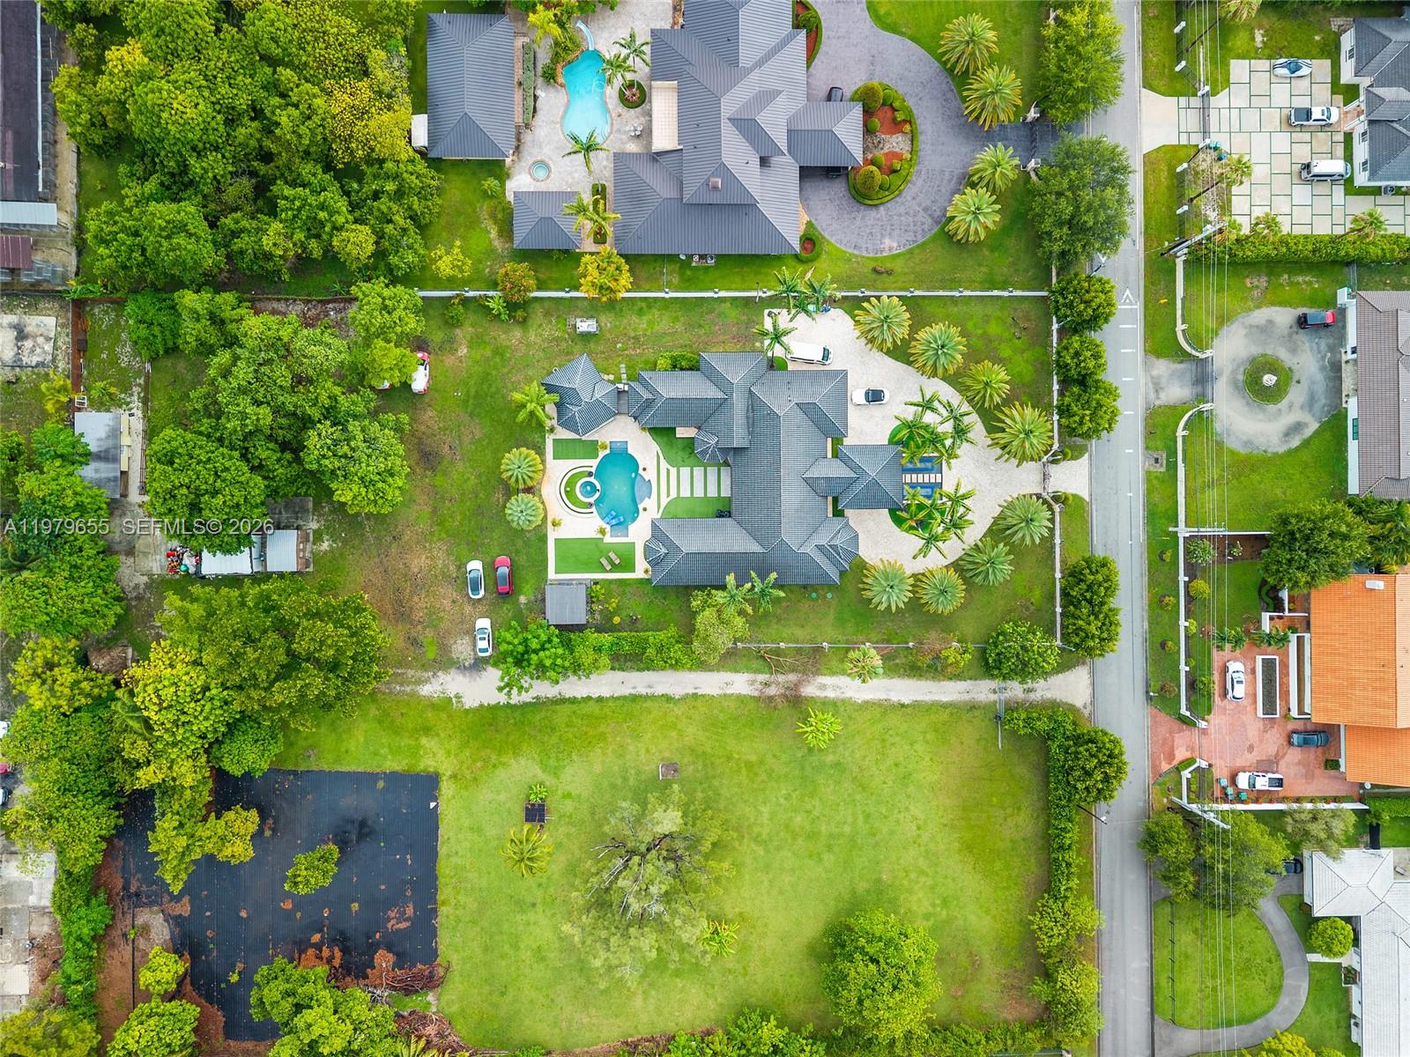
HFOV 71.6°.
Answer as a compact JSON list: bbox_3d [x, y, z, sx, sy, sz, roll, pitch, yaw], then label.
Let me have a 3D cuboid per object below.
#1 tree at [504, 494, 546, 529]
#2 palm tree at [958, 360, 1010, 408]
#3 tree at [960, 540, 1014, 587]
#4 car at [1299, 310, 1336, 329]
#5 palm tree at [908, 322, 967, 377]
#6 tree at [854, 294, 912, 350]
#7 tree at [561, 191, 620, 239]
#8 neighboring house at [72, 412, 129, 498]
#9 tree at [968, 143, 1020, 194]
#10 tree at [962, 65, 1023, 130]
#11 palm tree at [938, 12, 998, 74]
[{"bbox_3d":[-21.764,-2.003,118.600,4.940,4.800,4.406,0,90,0],"label":"tree"},{"bbox_3d":[32.720,-16.930,116.010,5.910,6.500,5.850,0,90,-2],"label":"palm tree"},{"bbox_3d":[33.020,3.950,115.910,6.170,6.500,5.840,0,90,-2],"label":"tree"},{"bbox_3d":[75.070,-25.662,120.070,4.750,1.830,1.880,-2,90,0],"label":"car"},{"bbox_3d":[27.190,-20.970,115.840,6.740,6.500,6.550,0,90,-2],"label":"palm tree"},{"bbox_3d":[20.815,-24.193,115.438,6.848,6.800,6.609,0,90,-2],"label":"tree"},{"bbox_3d":[-13.446,-37.026,117.250,7.015,7.500,5.586,0,90,0],"label":"tree"},{"bbox_3d":[-69.939,-8.400,113.900,5.163,3.400,9.865,0,90,-2],"label":"neighboring house"},{"bbox_3d":[34.790,-43.256,117.850,6.217,6.300,6.217,0,90,0],"label":"tree"},{"bbox_3d":[33.807,-50.673,115.729,7.140,7.200,7.601,0,90,-2],"label":"tree"},{"bbox_3d":[31.442,-58.072,117.500,7.119,7.000,7.383,0,90,0],"label":"palm tree"}]

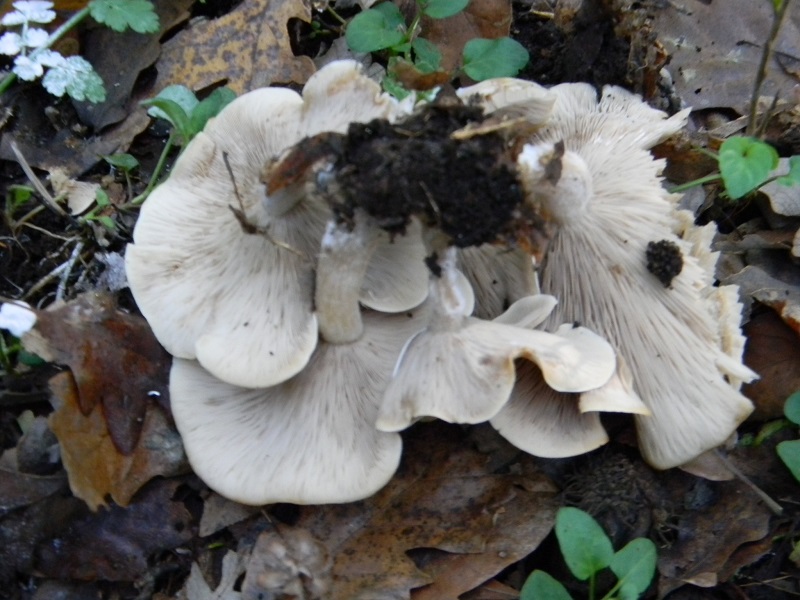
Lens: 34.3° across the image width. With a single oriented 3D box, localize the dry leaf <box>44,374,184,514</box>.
[{"bbox_3d":[-0.110,0.052,0.509,0.057,0.015,0.068,-6,60,-3],"label":"dry leaf"}]

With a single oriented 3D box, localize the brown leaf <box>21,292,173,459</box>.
[{"bbox_3d":[-0.120,0.029,0.521,0.064,0.016,0.071,-6,60,-3],"label":"brown leaf"}]

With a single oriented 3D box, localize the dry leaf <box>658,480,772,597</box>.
[{"bbox_3d":[0.118,0.089,0.485,0.044,0.012,0.045,0,57,0],"label":"dry leaf"}]

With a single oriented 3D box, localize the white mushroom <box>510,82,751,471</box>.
[{"bbox_3d":[0.094,-0.010,0.523,0.087,0.052,0.148,-9,62,-1],"label":"white mushroom"}]

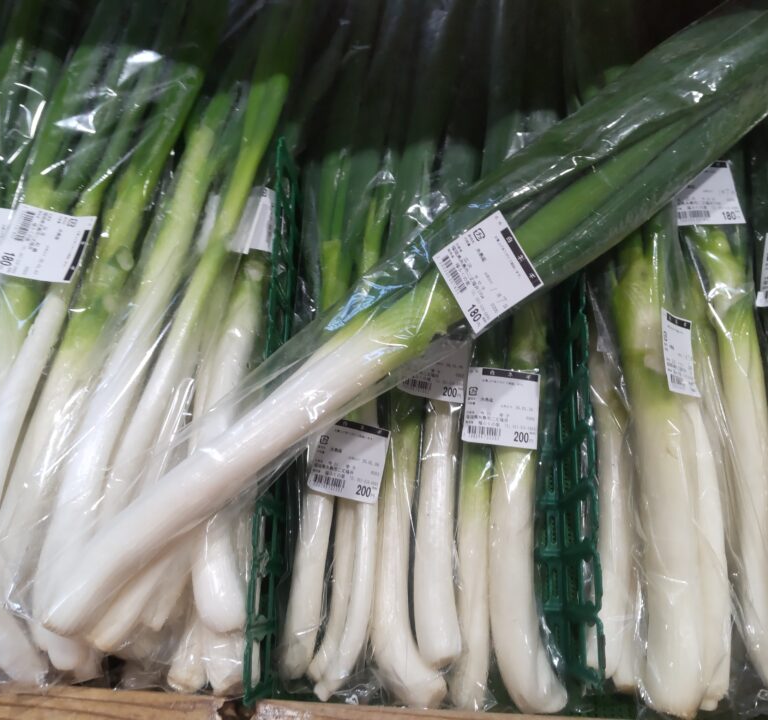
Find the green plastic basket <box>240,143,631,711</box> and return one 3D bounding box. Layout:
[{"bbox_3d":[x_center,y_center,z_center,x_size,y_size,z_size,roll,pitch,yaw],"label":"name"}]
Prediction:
[{"bbox_3d":[0.032,0.033,0.525,0.245,0.095,0.410,0,78,0],"label":"green plastic basket"}]

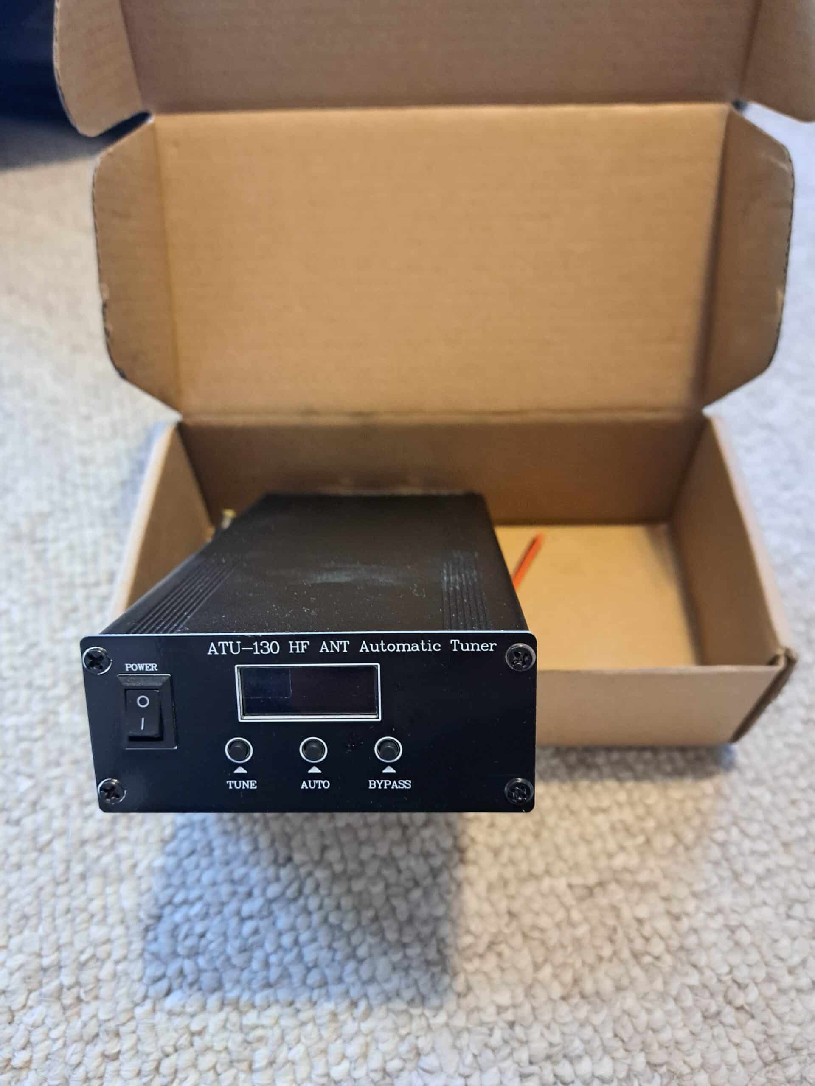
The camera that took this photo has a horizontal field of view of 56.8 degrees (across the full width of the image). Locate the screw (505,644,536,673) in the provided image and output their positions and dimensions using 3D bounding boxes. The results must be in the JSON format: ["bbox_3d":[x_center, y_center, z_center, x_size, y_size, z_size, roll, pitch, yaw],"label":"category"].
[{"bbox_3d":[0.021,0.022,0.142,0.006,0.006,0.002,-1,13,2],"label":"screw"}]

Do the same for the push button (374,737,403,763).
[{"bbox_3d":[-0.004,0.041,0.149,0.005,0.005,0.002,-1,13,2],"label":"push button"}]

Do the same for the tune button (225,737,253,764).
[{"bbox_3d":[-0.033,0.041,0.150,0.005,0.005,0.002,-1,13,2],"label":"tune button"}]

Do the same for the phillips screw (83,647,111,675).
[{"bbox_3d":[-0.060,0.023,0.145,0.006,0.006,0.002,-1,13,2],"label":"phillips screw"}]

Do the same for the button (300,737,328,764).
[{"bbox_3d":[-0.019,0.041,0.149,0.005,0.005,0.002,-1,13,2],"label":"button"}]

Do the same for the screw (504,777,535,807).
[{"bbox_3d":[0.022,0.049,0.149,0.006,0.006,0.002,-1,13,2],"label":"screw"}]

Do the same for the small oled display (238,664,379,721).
[{"bbox_3d":[-0.019,0.029,0.147,0.028,0.012,0.002,-1,13,2],"label":"small oled display"}]

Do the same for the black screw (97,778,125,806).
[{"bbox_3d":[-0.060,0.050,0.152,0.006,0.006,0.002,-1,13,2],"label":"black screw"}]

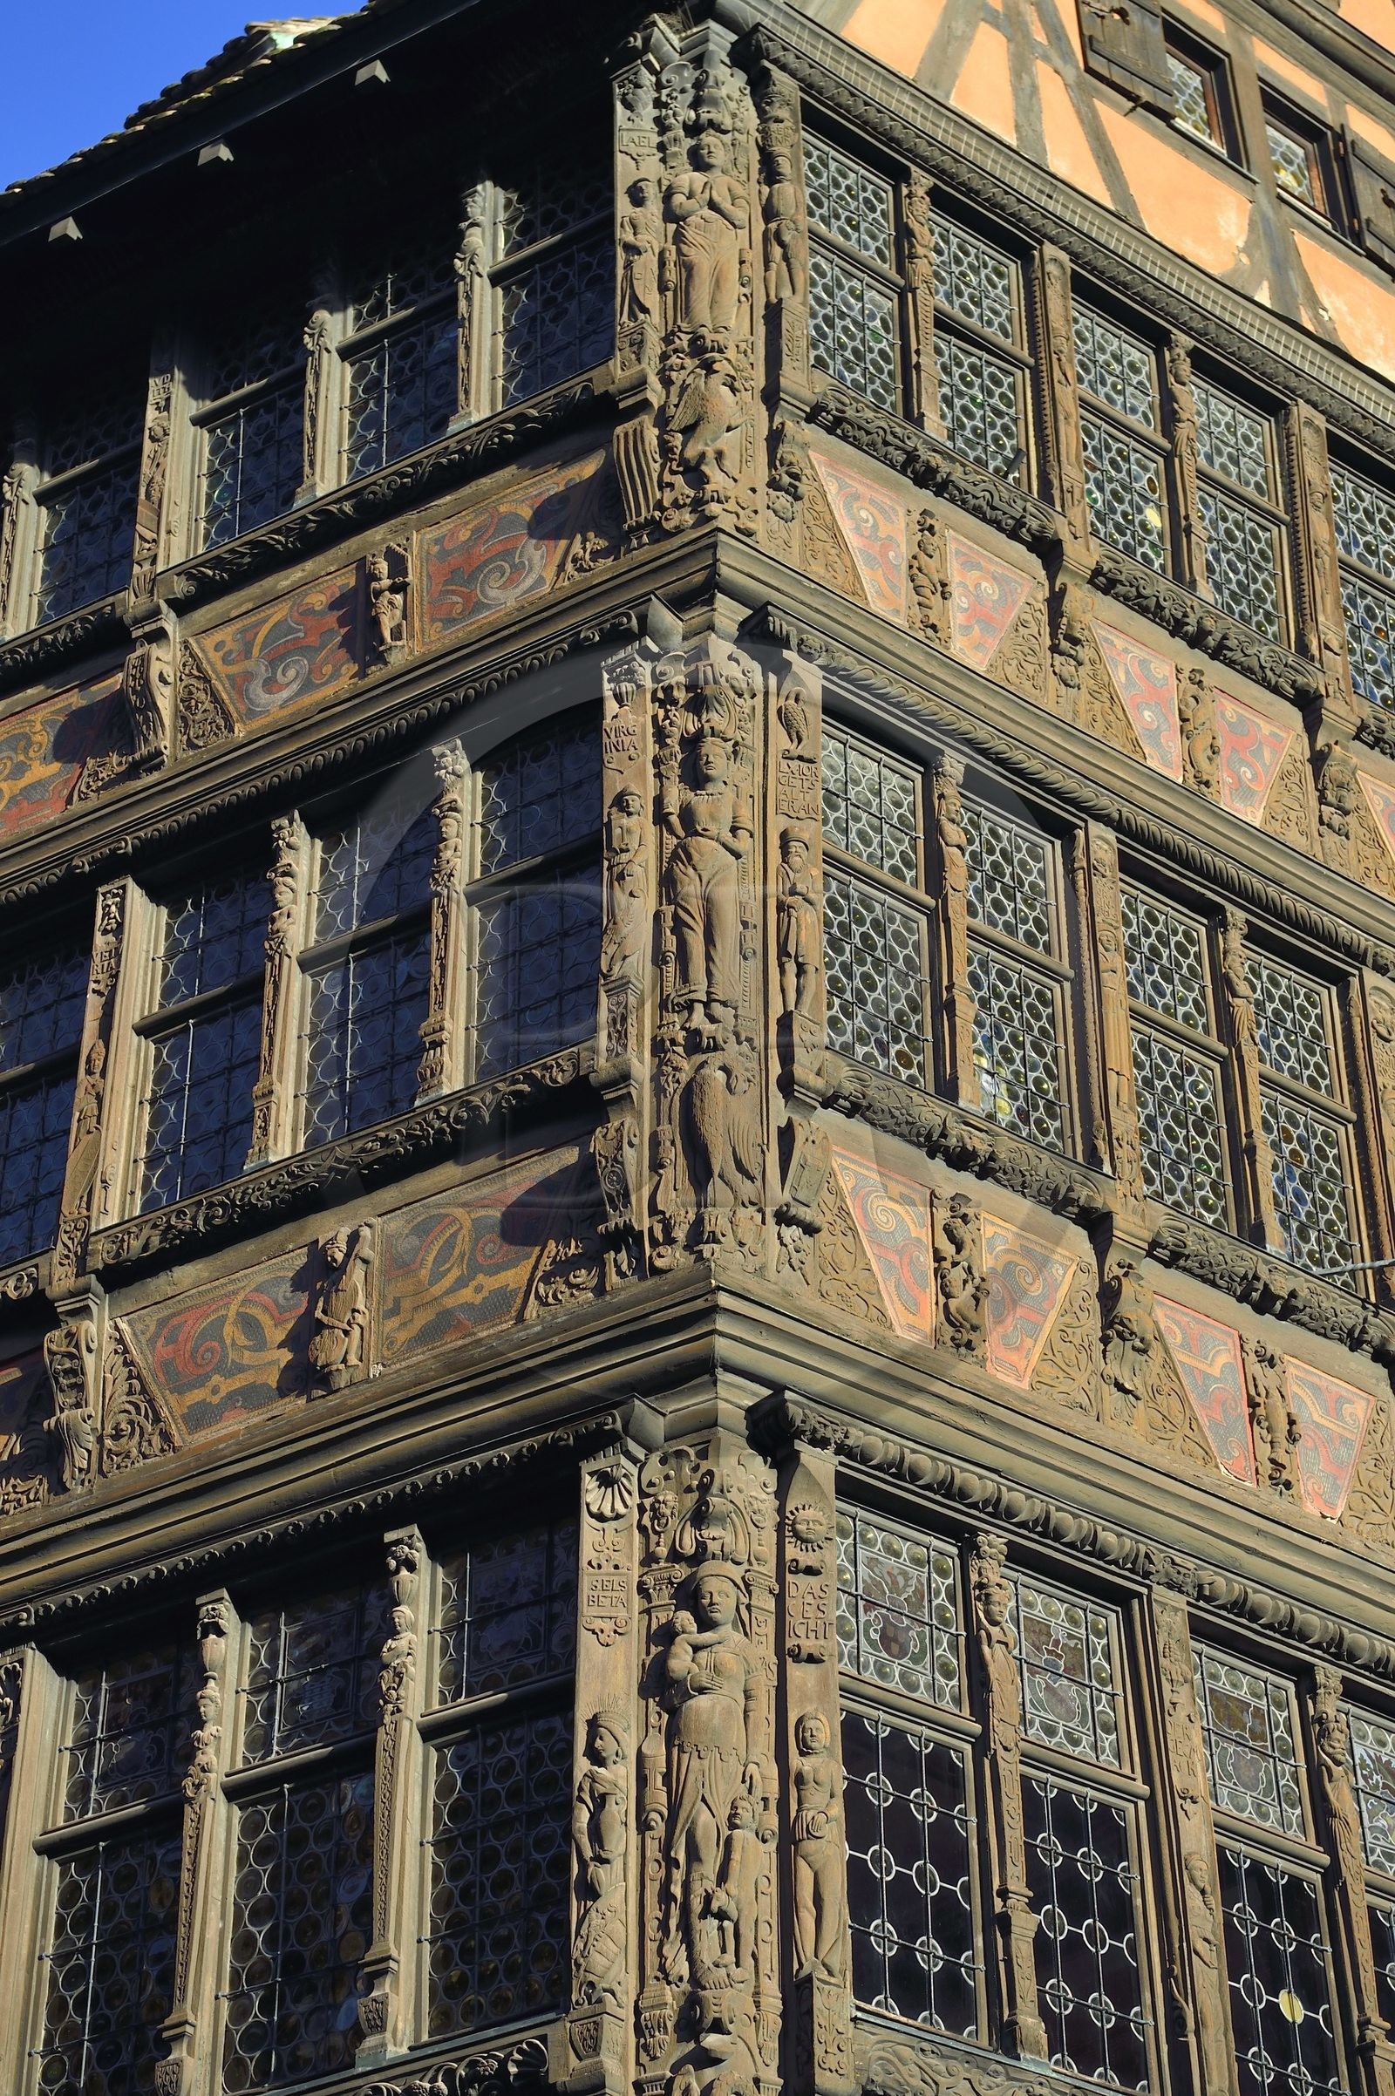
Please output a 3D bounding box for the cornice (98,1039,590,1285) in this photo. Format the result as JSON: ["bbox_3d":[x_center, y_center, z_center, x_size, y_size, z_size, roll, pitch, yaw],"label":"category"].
[{"bbox_3d":[-1.116,0.374,12.863,1.950,0.150,0.150,-21,-41,25],"label":"cornice"}]

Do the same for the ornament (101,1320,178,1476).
[{"bbox_3d":[-1.767,1.060,12.963,0.290,0.575,0.070,-21,-41,25],"label":"ornament"}]

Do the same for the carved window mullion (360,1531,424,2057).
[{"bbox_3d":[-0.893,2.199,12.056,0.130,1.700,0.150,-21,-41,26],"label":"carved window mullion"}]

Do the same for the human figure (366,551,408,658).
[{"bbox_3d":[-1.055,-1.559,14.342,0.144,0.525,0.110,-21,-41,26],"label":"human figure"}]

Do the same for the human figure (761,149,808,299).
[{"bbox_3d":[0.293,-2.946,14.709,0.180,0.780,0.120,25,-44,-30],"label":"human figure"}]

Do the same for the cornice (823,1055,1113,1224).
[{"bbox_3d":[0.897,0.330,13.342,1.277,0.176,0.175,25,-44,-30],"label":"cornice"}]

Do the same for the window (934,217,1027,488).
[{"bbox_3d":[1.090,-2.732,16.037,0.559,1.439,0.080,25,-44,-30],"label":"window"}]

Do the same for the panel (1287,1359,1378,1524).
[{"bbox_3d":[2.198,1.382,13.938,0.447,0.606,0.040,25,-44,-30],"label":"panel"}]

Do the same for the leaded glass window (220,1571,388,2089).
[{"bbox_3d":[-1.166,2.355,12.275,0.550,1.600,0.080,-21,-41,26],"label":"leaded glass window"}]

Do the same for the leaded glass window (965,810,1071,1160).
[{"bbox_3d":[1.030,-0.269,13.666,0.500,1.320,0.080,25,-44,-30],"label":"leaded glass window"}]

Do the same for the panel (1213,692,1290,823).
[{"bbox_3d":[2.178,-1.079,15.875,0.480,0.610,0.050,25,-43,-31],"label":"panel"}]

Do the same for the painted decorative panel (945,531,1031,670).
[{"bbox_3d":[1.039,-1.532,14.526,0.445,0.589,0.050,25,-43,-31],"label":"painted decorative panel"}]

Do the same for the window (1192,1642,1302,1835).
[{"bbox_3d":[1.739,2.224,13.081,0.560,0.560,0.080,25,-43,-31],"label":"window"}]

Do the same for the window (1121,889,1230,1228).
[{"bbox_3d":[1.615,0.009,14.043,0.500,1.310,0.080,25,-44,-30],"label":"window"}]

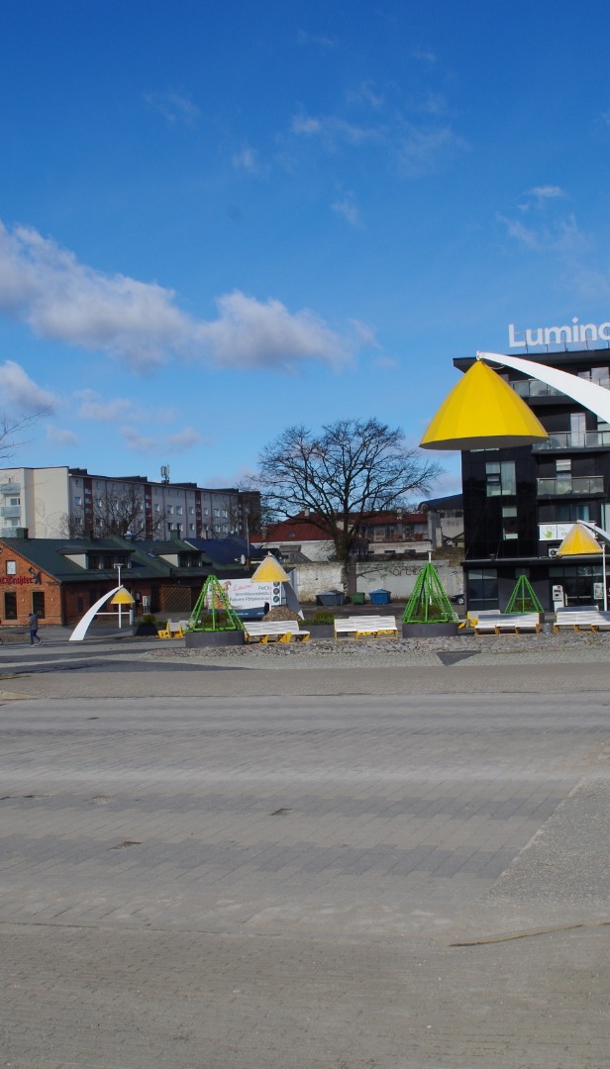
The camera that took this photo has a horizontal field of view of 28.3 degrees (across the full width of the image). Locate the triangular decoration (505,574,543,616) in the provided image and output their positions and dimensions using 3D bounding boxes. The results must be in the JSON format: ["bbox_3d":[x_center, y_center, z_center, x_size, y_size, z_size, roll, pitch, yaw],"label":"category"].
[{"bbox_3d":[12.856,3.521,71.000,2.200,2.400,2.200,-2,-1,0],"label":"triangular decoration"}]

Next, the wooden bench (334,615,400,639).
[{"bbox_3d":[2.148,3.244,42.000,2.150,0.850,0.750,-2,-1,-2],"label":"wooden bench"}]

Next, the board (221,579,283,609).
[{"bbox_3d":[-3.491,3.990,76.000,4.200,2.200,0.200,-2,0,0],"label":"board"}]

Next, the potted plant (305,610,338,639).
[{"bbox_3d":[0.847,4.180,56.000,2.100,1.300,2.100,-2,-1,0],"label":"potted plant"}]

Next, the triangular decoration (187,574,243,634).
[{"bbox_3d":[-3.320,2.572,44.800,2.100,2.100,2.100,-2,0,0],"label":"triangular decoration"}]

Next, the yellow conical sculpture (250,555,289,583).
[{"bbox_3d":[-2.192,2.153,75.000,2.450,1.800,2.450,-2,-1,0],"label":"yellow conical sculpture"}]

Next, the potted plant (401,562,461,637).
[{"bbox_3d":[4.747,2.471,45.700,2.100,2.850,2.100,-2,0,0],"label":"potted plant"}]

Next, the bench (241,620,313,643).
[{"bbox_3d":[-0.961,3.309,40.900,2.150,0.800,0.750,-1,-1,-24],"label":"bench"}]

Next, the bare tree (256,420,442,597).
[{"bbox_3d":[3.745,-2.225,104.000,15.200,15.000,14.500,-2,-1,0],"label":"bare tree"}]

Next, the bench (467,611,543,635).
[{"bbox_3d":[7.495,3.315,44.600,2.450,0.800,0.750,-2,0,10],"label":"bench"}]

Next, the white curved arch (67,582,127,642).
[{"bbox_3d":[-10.732,4.078,62.500,2.900,2.950,0.600,-2,0,-3],"label":"white curved arch"}]

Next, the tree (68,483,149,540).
[{"bbox_3d":[-19.926,0.955,122.000,8.200,12.000,8.200,-2,-1,0],"label":"tree"}]

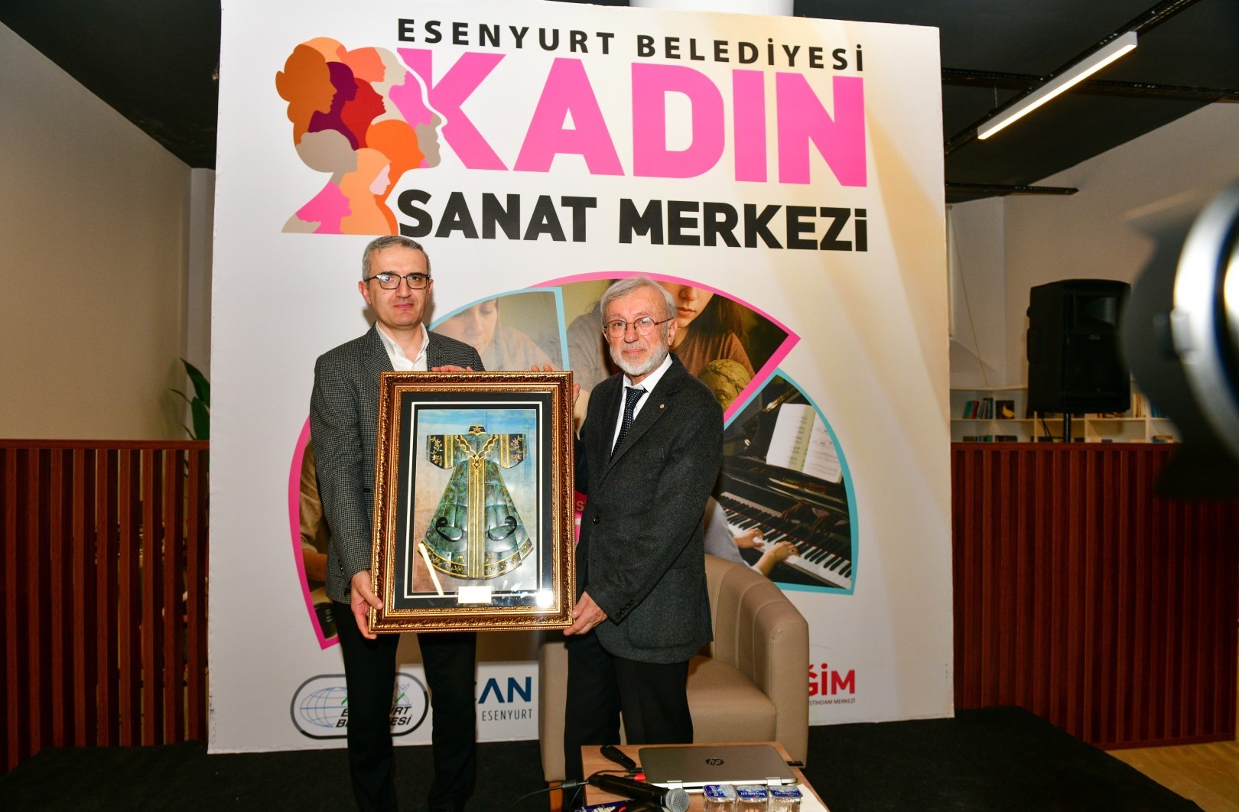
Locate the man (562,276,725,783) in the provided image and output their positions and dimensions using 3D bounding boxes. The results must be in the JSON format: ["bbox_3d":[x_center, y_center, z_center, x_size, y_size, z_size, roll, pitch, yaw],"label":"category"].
[{"bbox_3d":[0.045,0.450,2.280,0.520,1.630,0.440,1,1,43],"label":"man"}]

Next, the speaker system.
[{"bbox_3d":[2.430,-0.305,4.460,0.425,0.675,0.370,0,1,-14],"label":"speaker system"}]

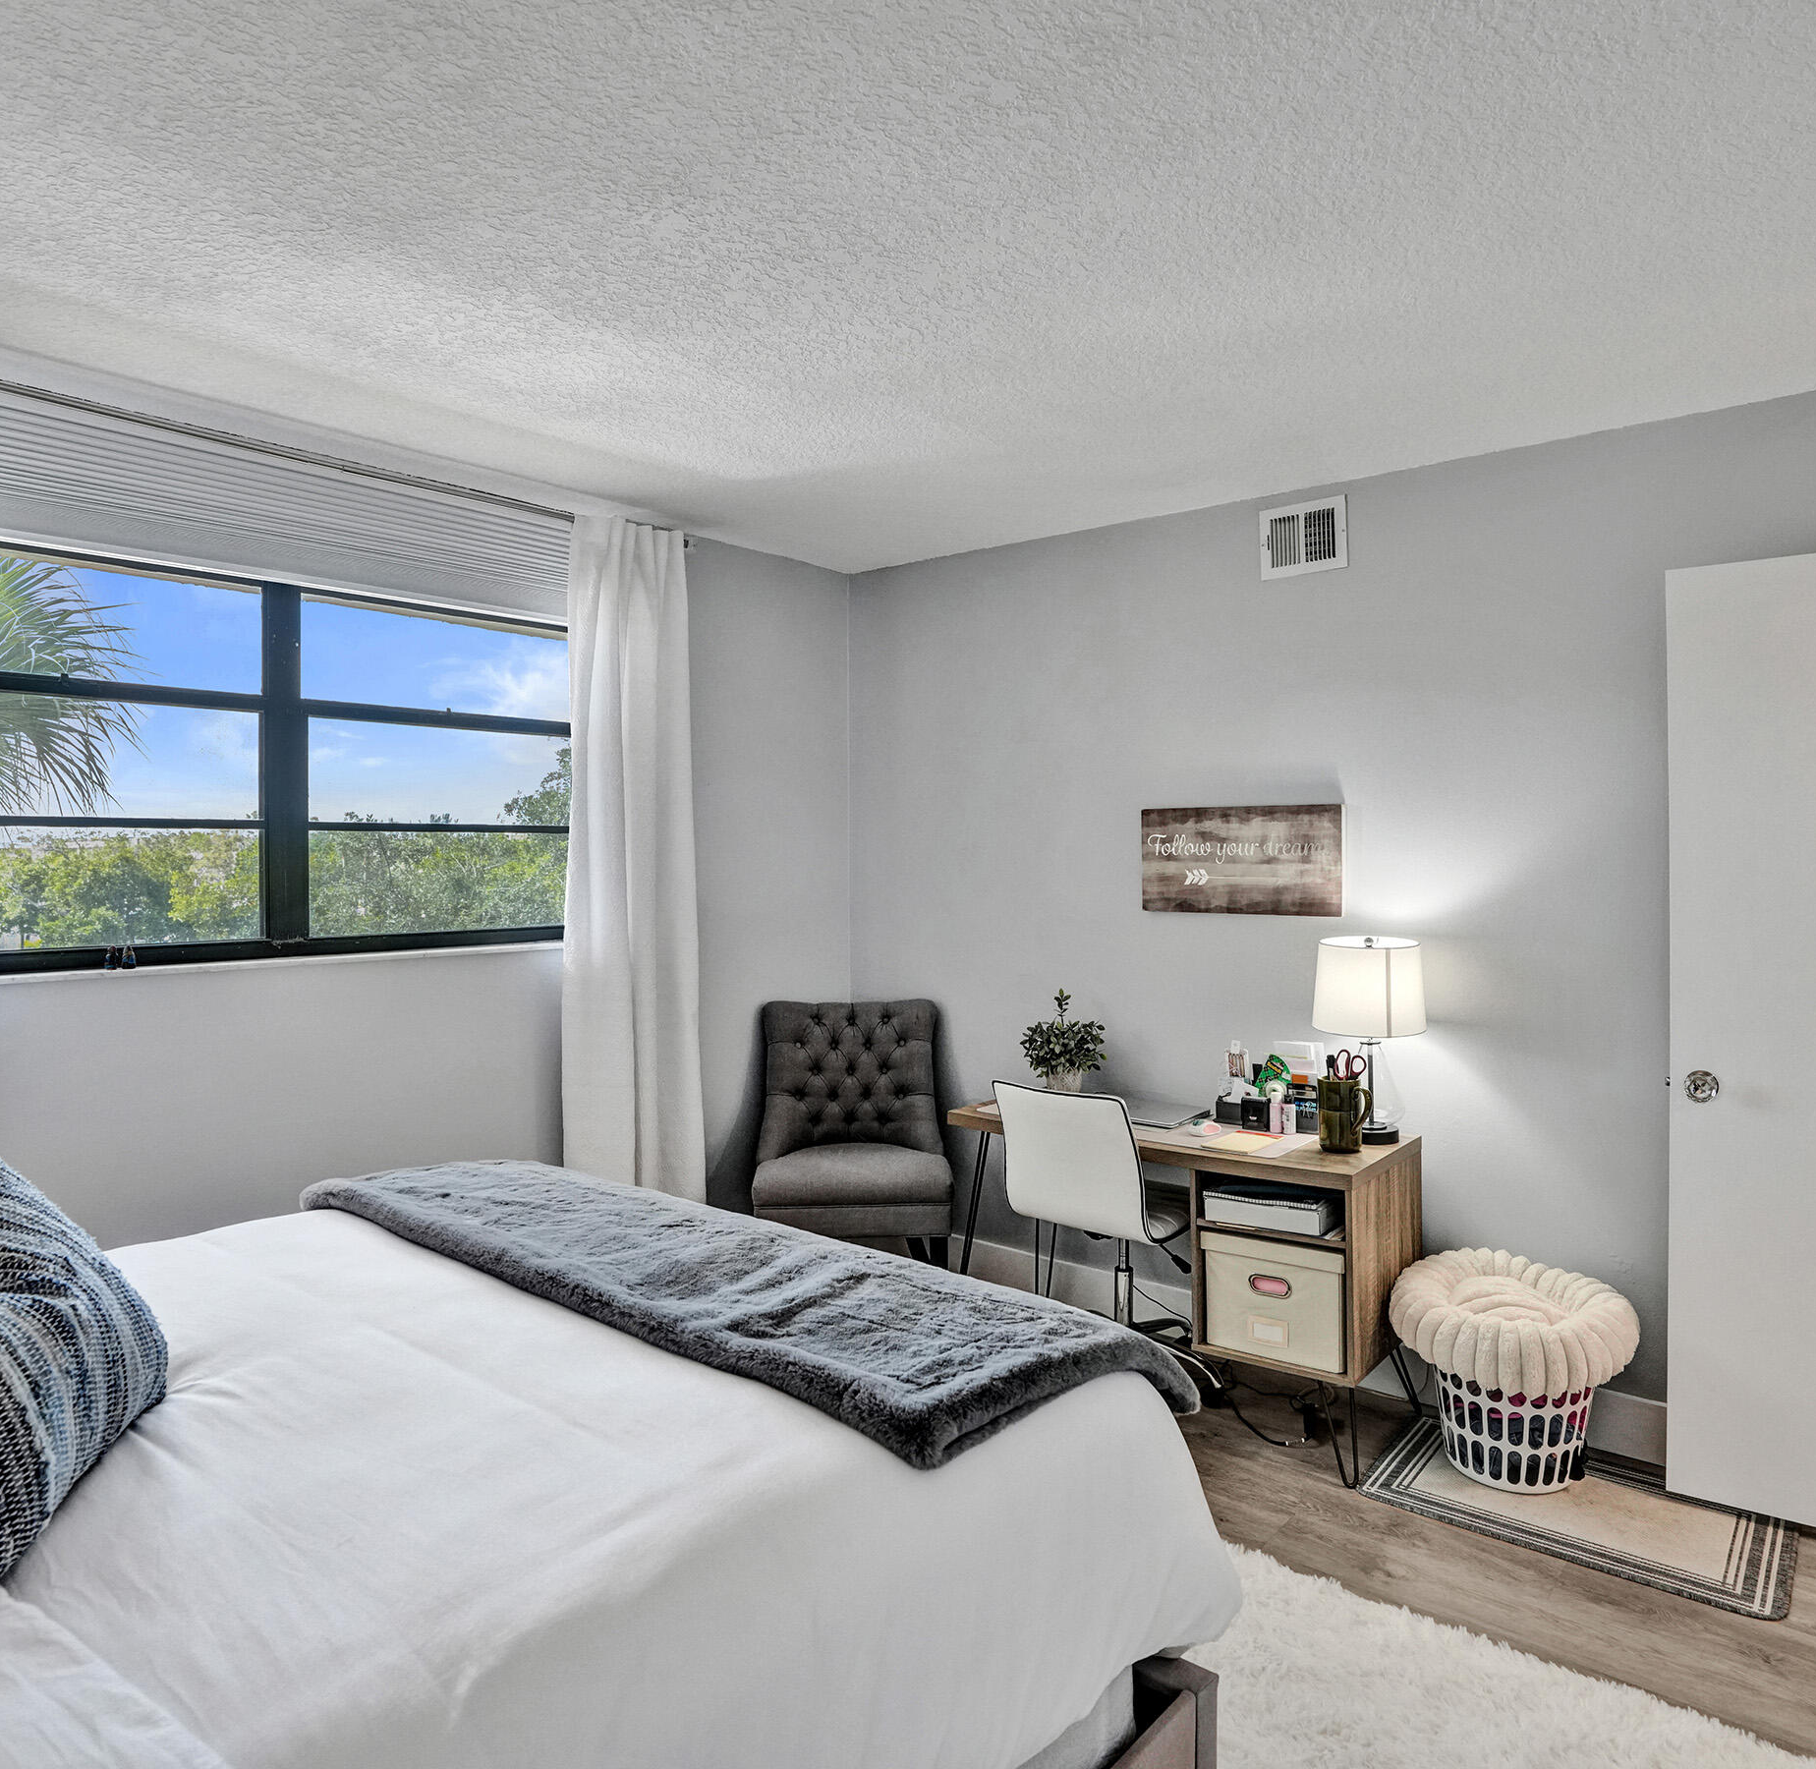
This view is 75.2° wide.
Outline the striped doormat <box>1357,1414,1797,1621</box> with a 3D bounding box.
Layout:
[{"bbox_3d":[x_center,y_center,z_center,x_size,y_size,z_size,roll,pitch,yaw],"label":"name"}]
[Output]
[{"bbox_3d":[1.458,1.354,2.588,0.775,0.010,0.455,0,2,39],"label":"striped doormat"}]

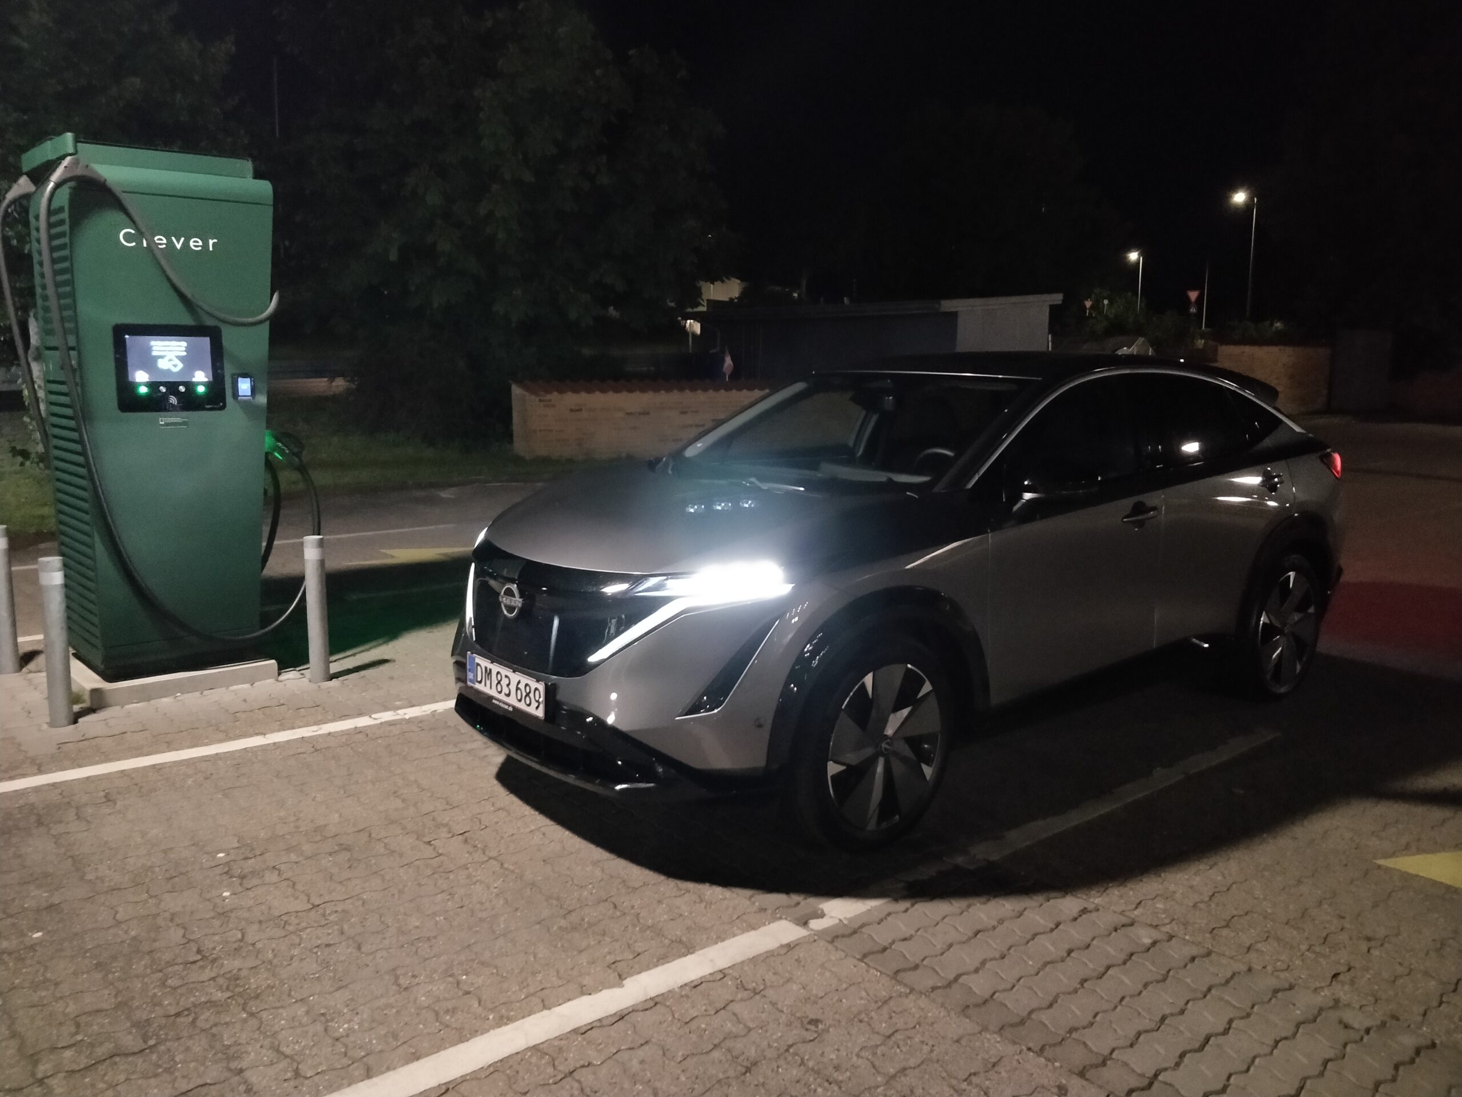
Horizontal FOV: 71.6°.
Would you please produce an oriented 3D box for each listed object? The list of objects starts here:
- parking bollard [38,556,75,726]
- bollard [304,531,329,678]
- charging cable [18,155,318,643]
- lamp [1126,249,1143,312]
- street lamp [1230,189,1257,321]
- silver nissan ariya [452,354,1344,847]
[{"bbox_3d":[-2.987,0.413,4.470,0.109,0.745,0.109,-6,10,-38],"label":"parking bollard"},{"bbox_3d":[-2.106,0.314,5.209,0.106,0.745,0.106,-6,10,-38],"label":"bollard"},{"bbox_3d":[-2.705,-0.655,5.055,1.200,2.250,0.500,-6,10,-38],"label":"charging cable"},{"bbox_3d":[31.865,-19.876,80.000,1.000,7.200,0.350,-2,8,-17],"label":"lamp"},{"bbox_3d":[23.402,-12.673,46.000,1.100,7.200,0.350,-2,8,-17],"label":"street lamp"},{"bbox_3d":[1.039,-0.058,4.661,4.595,1.660,1.900,-6,10,-38],"label":"silver nissan ariya"}]

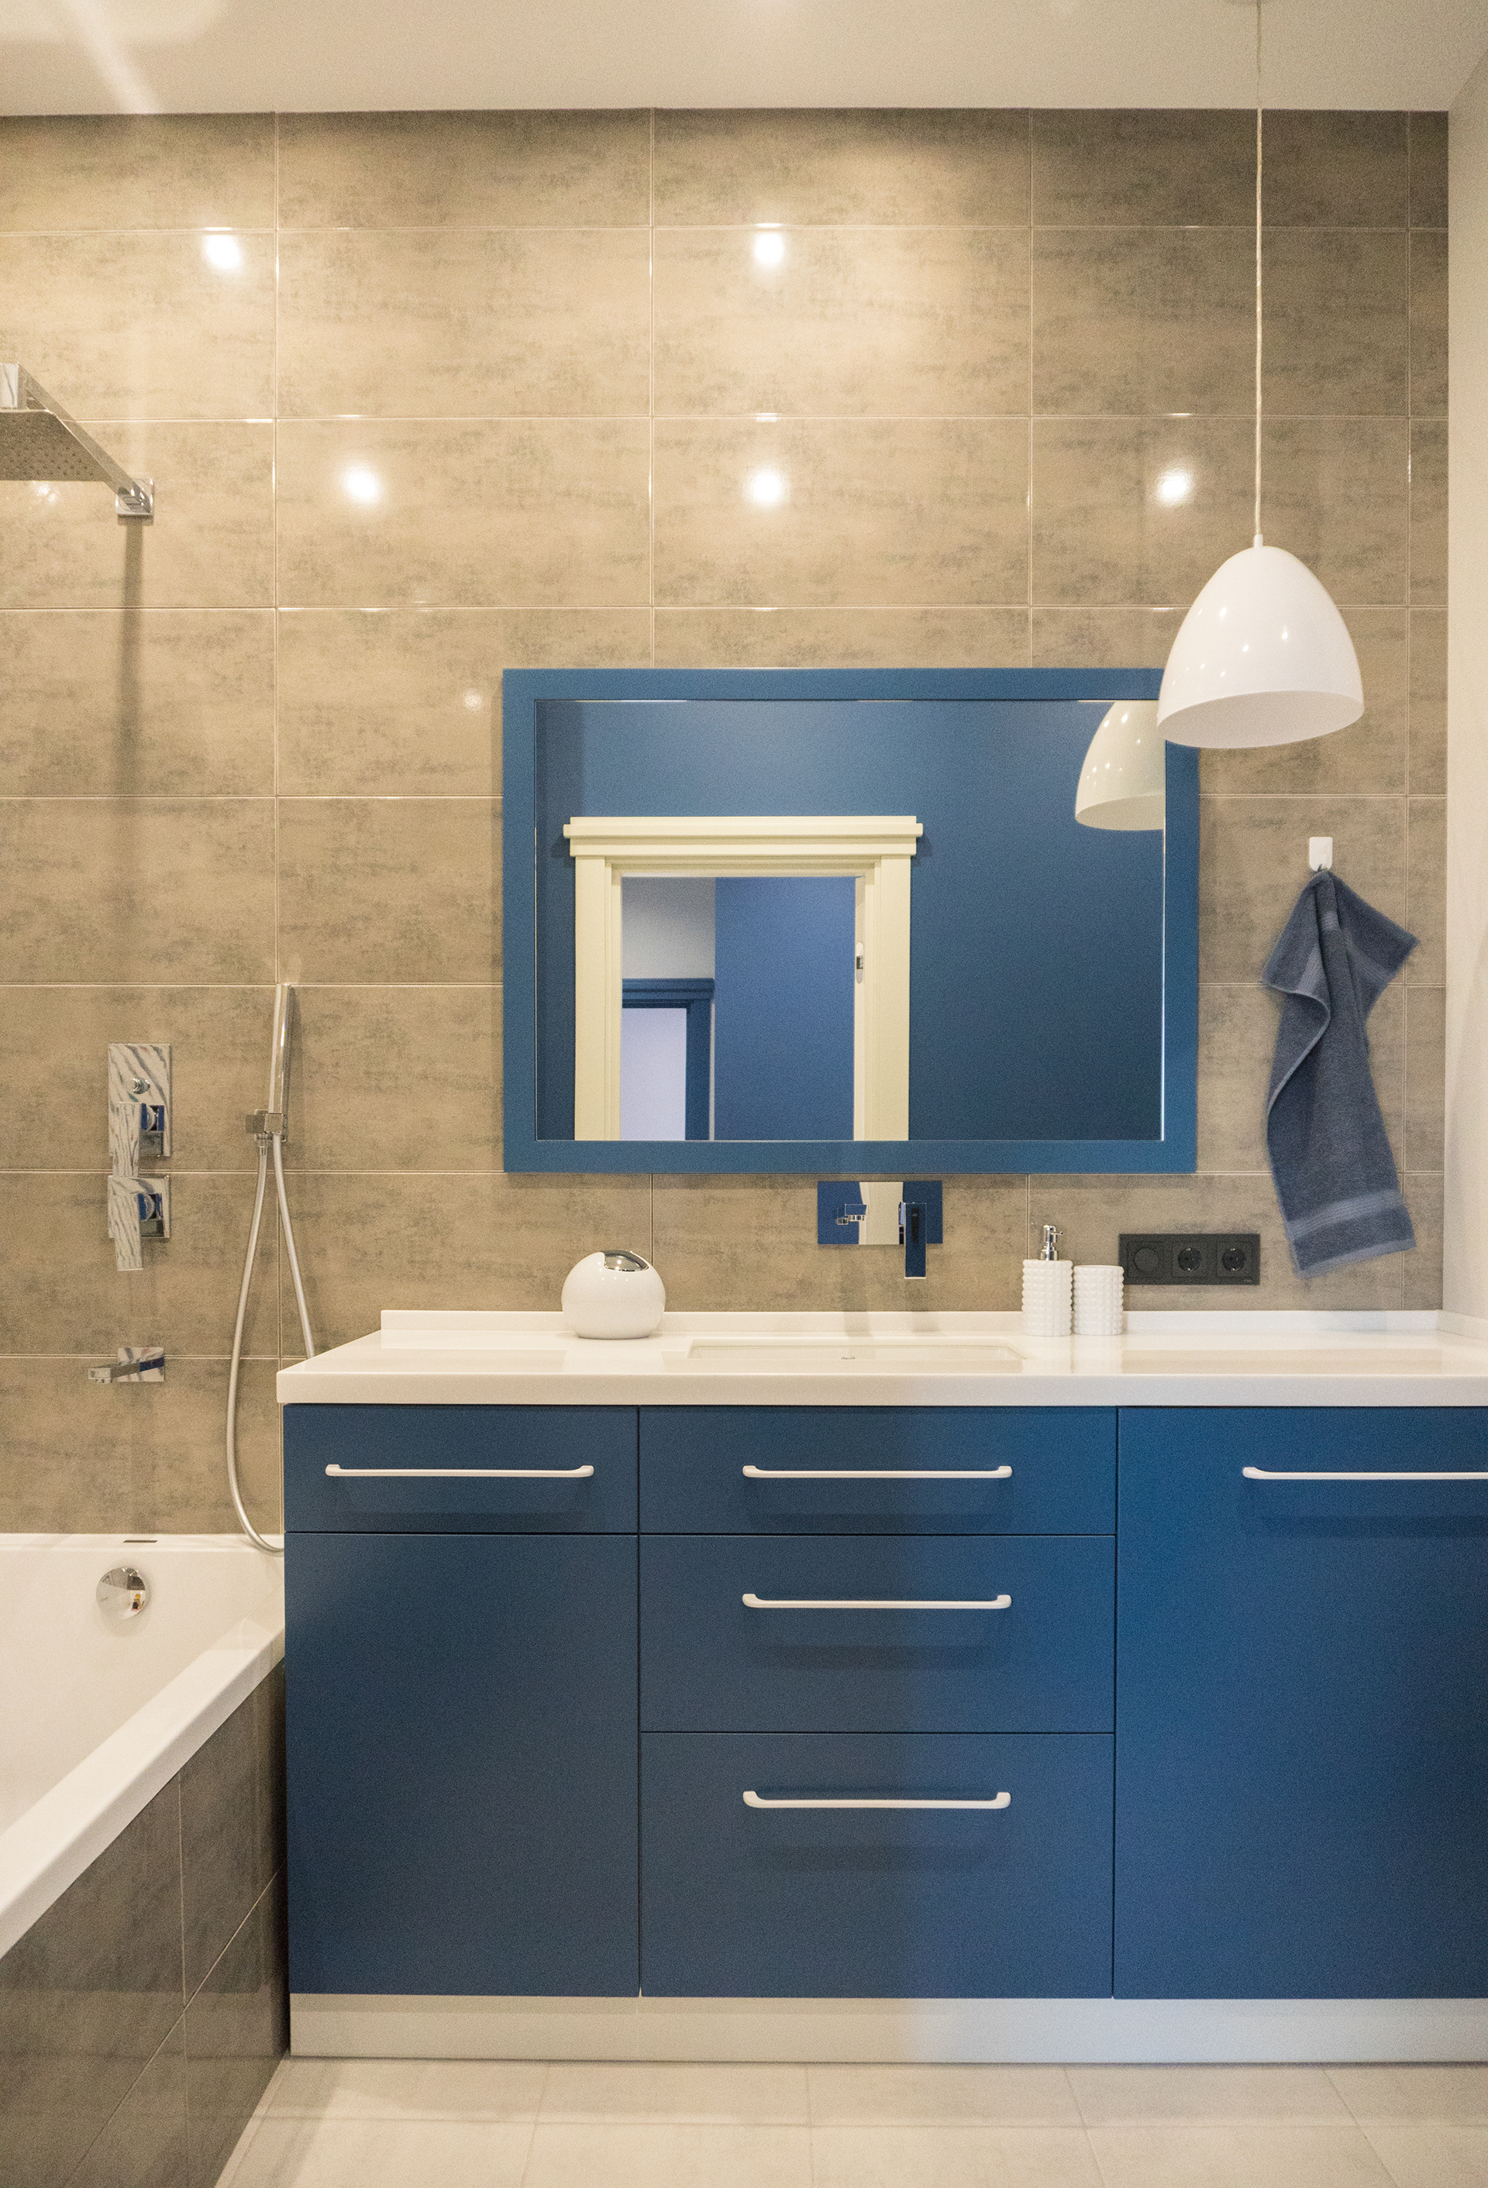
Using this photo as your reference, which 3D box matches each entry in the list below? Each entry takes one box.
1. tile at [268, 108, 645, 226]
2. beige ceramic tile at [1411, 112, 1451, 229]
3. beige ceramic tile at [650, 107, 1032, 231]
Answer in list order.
[{"bbox_3d":[-0.444,-1.469,2.373,0.596,0.186,0.015,0,0,0],"label":"tile"},{"bbox_3d":[1.097,-1.478,2.385,0.064,0.188,0.010,0,0,0],"label":"beige ceramic tile"},{"bbox_3d":[0.155,-1.471,2.373,0.600,0.187,0.012,0,1,0],"label":"beige ceramic tile"}]

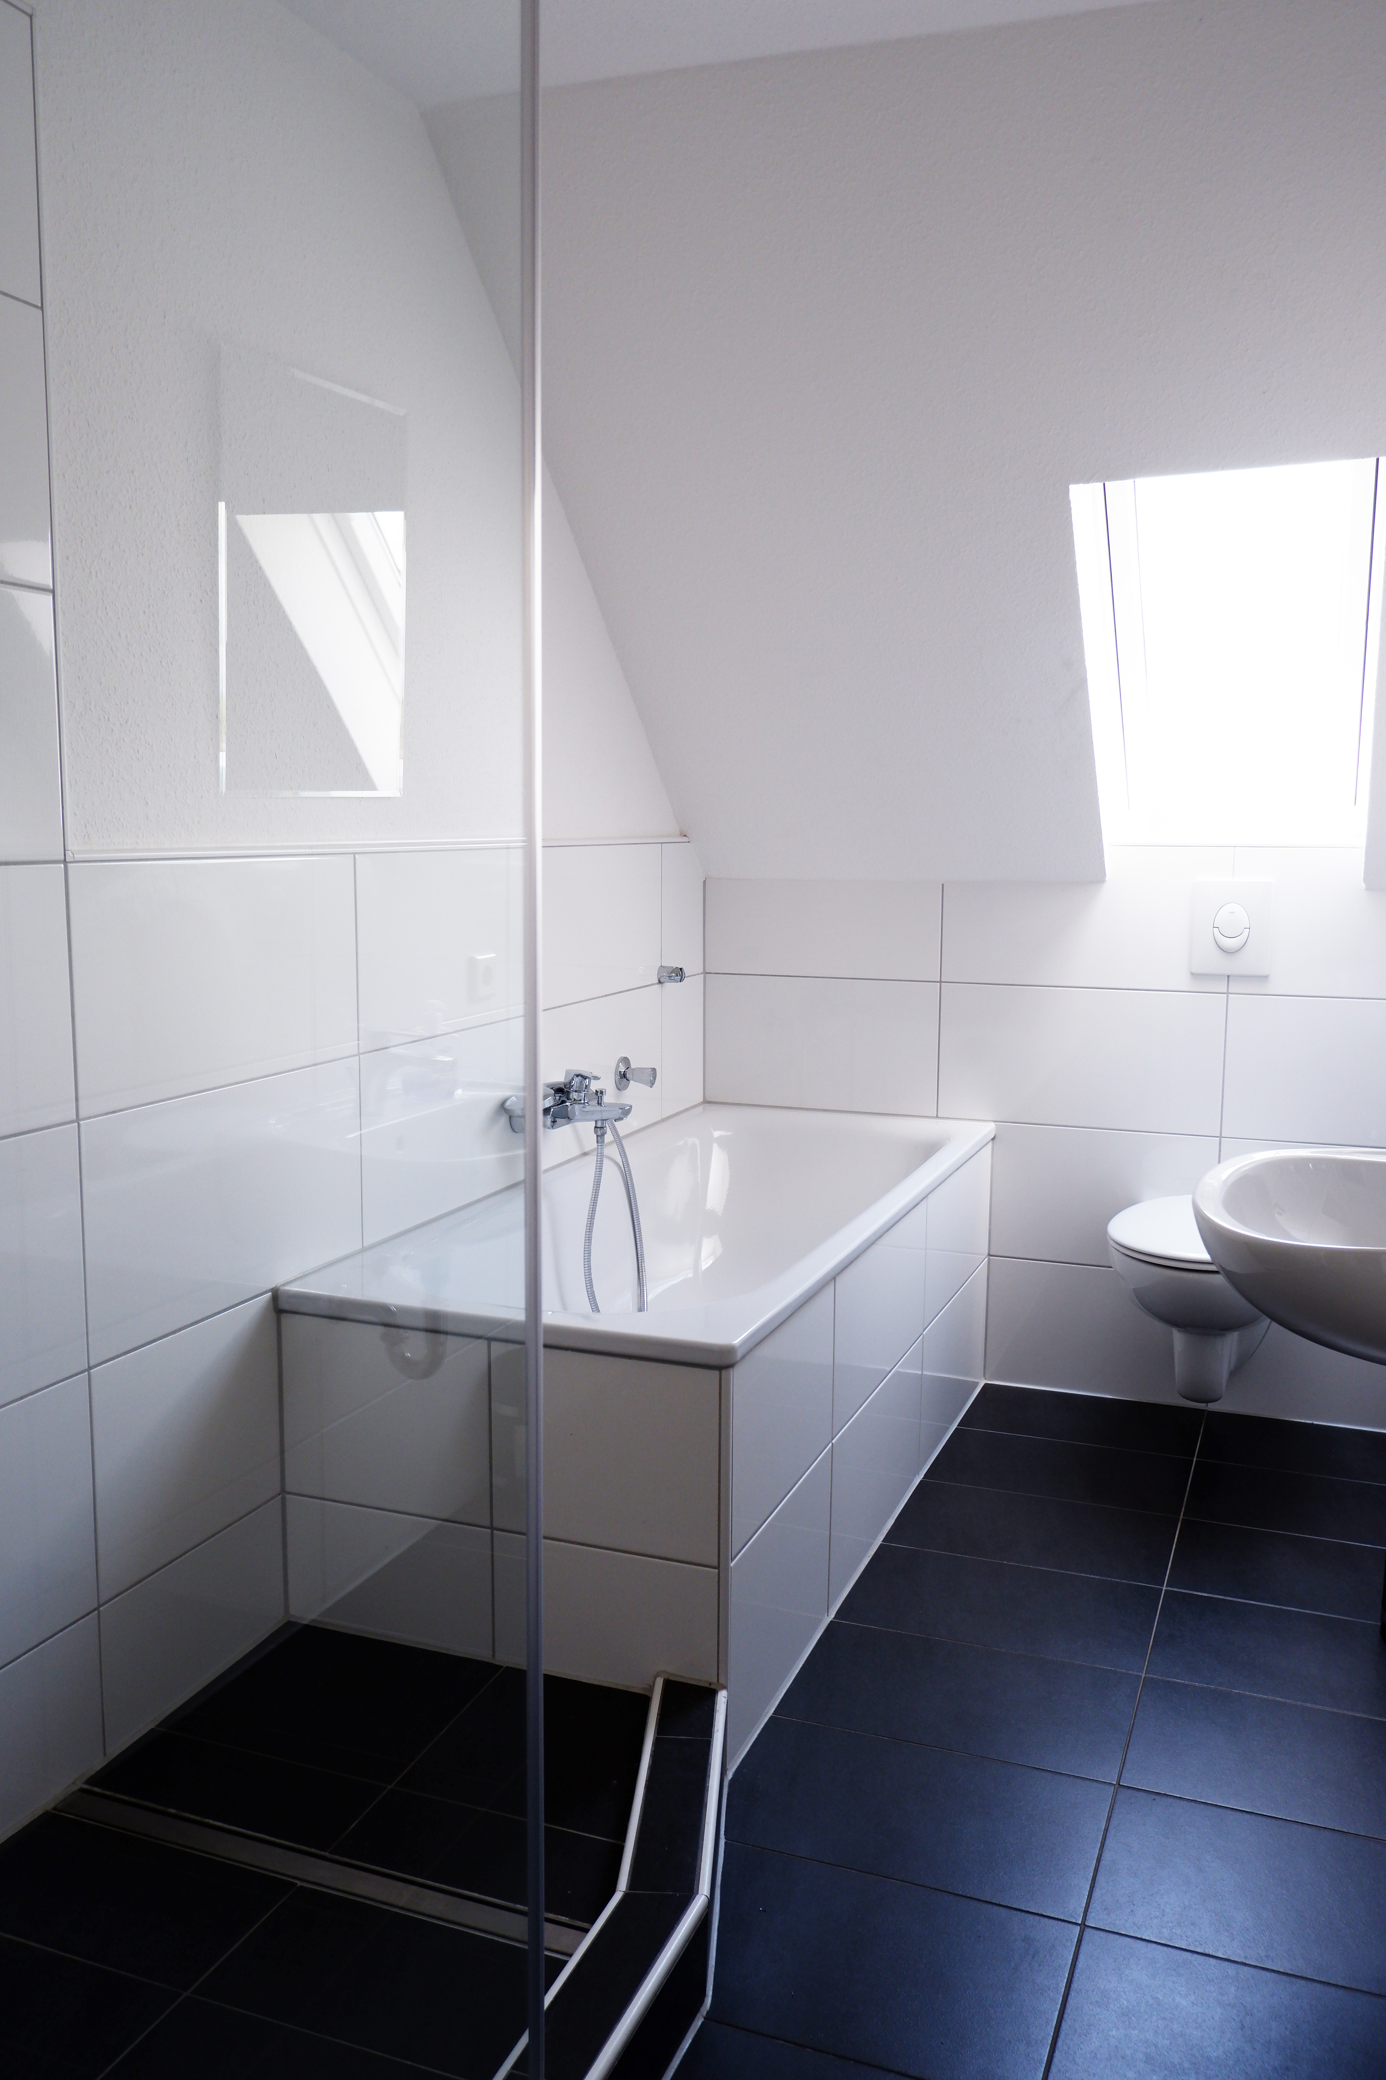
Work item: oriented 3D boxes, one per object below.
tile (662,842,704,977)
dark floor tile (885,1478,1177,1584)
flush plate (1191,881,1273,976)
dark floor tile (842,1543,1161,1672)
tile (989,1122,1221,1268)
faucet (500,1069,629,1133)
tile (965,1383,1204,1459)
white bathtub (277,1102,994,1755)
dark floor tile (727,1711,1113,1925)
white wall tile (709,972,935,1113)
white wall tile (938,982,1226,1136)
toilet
[{"bbox_3d":[-0.026,-0.292,3.590,0.010,0.303,0.250,3,8,22],"label":"tile"},{"bbox_3d":[0.616,0.887,2.814,0.482,0.012,0.293,3,8,22],"label":"dark floor tile"},{"bbox_3d":[1.121,-0.231,3.244,0.157,0.197,0.014,3,8,22],"label":"flush plate"},{"bbox_3d":[0.496,0.923,2.540,0.496,0.010,0.290,3,8,22],"label":"dark floor tile"},{"bbox_3d":[0.899,0.348,3.436,0.485,0.306,0.010,3,8,22],"label":"tile"},{"bbox_3d":[-0.207,0.110,2.914,0.195,0.103,0.233,3,8,22],"label":"faucet"},{"bbox_3d":[0.838,0.815,3.347,0.482,0.012,0.302,3,8,22],"label":"tile"},{"bbox_3d":[0.043,0.568,2.908,0.714,0.598,1.663,3,8,22],"label":"white bathtub"},{"bbox_3d":[0.283,0.995,2.016,0.482,0.012,0.287,3,8,22],"label":"dark floor tile"},{"bbox_3d":[0.296,0.010,3.636,0.569,0.308,0.012,3,8,22],"label":"white wall tile"},{"bbox_3d":[0.842,0.039,3.418,0.607,0.306,0.010,3,8,22],"label":"white wall tile"},{"bbox_3d":[1.025,0.561,3.118,0.372,0.367,0.530,3,8,22],"label":"toilet"}]

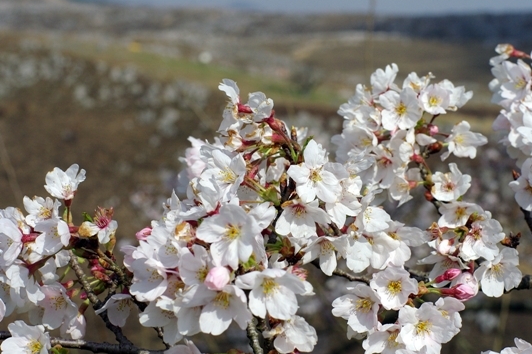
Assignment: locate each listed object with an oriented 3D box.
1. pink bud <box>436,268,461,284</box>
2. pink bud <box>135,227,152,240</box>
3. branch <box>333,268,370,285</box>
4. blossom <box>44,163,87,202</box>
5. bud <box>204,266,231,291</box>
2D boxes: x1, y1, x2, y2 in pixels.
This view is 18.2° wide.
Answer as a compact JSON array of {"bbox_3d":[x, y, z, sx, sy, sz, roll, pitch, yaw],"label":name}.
[{"bbox_3d":[0.129,0.069,1.170,0.021,0.008,0.008,-26,0,12],"label":"pink bud"},{"bbox_3d":[-0.075,0.035,1.020,0.011,0.008,0.008,-15,0,-9],"label":"pink bud"},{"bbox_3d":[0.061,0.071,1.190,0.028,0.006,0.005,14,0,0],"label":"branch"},{"bbox_3d":[-0.142,0.004,1.180,0.030,0.021,0.027,-7,40,6],"label":"blossom"},{"bbox_3d":[-0.032,0.067,1.100,0.018,0.015,0.015,-47,0,-35],"label":"bud"}]

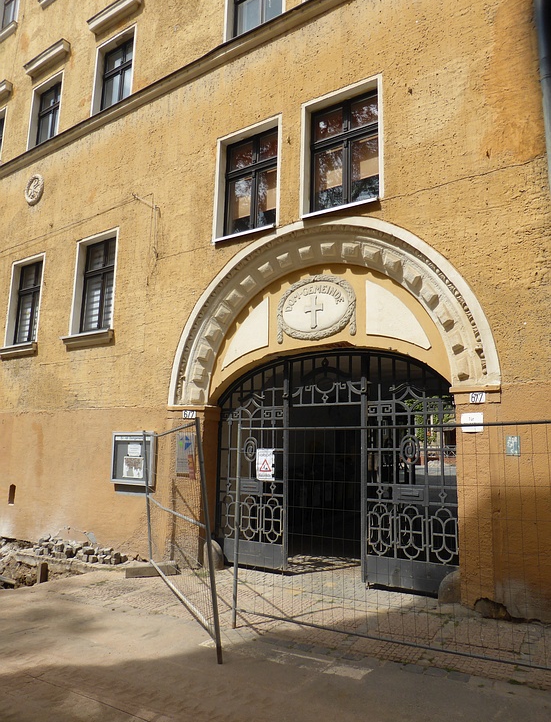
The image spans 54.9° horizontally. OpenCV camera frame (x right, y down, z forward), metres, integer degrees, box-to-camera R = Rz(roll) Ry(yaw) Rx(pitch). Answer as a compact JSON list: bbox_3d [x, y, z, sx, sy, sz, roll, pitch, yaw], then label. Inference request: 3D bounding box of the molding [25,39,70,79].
[{"bbox_3d":[-5.435,-7.161,12.602,1.573,0.259,0.210,-6,-13,34],"label":"molding"}]

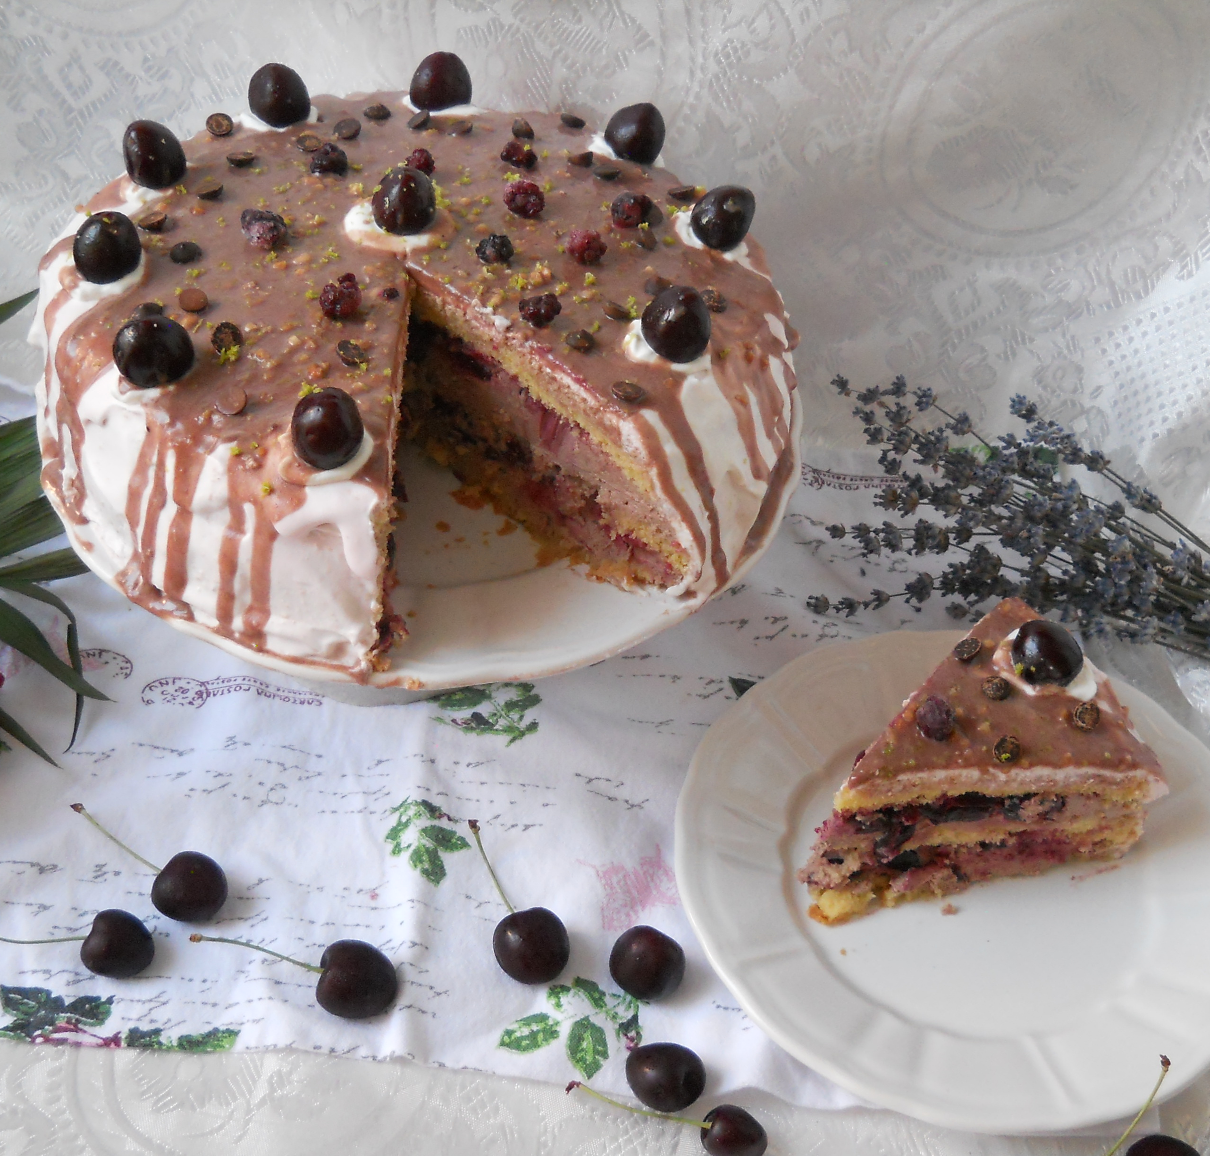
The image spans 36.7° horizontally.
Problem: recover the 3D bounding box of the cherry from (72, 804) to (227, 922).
[{"bbox_3d":[-0.162,0.102,0.635,0.067,0.026,0.026,15,51,15],"label":"cherry"}]

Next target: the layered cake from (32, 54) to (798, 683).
[{"bbox_3d":[-0.067,-0.094,0.638,0.265,0.088,0.265,-1,48,1],"label":"layered cake"}]

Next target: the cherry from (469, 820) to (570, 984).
[{"bbox_3d":[-0.036,0.113,0.621,0.026,0.026,0.063,-32,55,-24],"label":"cherry"}]

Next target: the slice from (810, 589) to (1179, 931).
[{"bbox_3d":[0.121,0.064,0.613,0.119,0.075,0.091,-26,53,-20],"label":"slice"}]

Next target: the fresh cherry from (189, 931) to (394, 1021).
[{"bbox_3d":[-0.101,0.125,0.612,0.070,0.027,0.027,21,52,19],"label":"fresh cherry"}]

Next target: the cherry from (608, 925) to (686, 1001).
[{"bbox_3d":[0.014,0.128,0.606,0.026,0.025,0.025,-2,48,0],"label":"cherry"}]

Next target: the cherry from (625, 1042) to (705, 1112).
[{"bbox_3d":[0.019,0.158,0.579,0.026,0.024,0.025,-2,48,0],"label":"cherry"}]

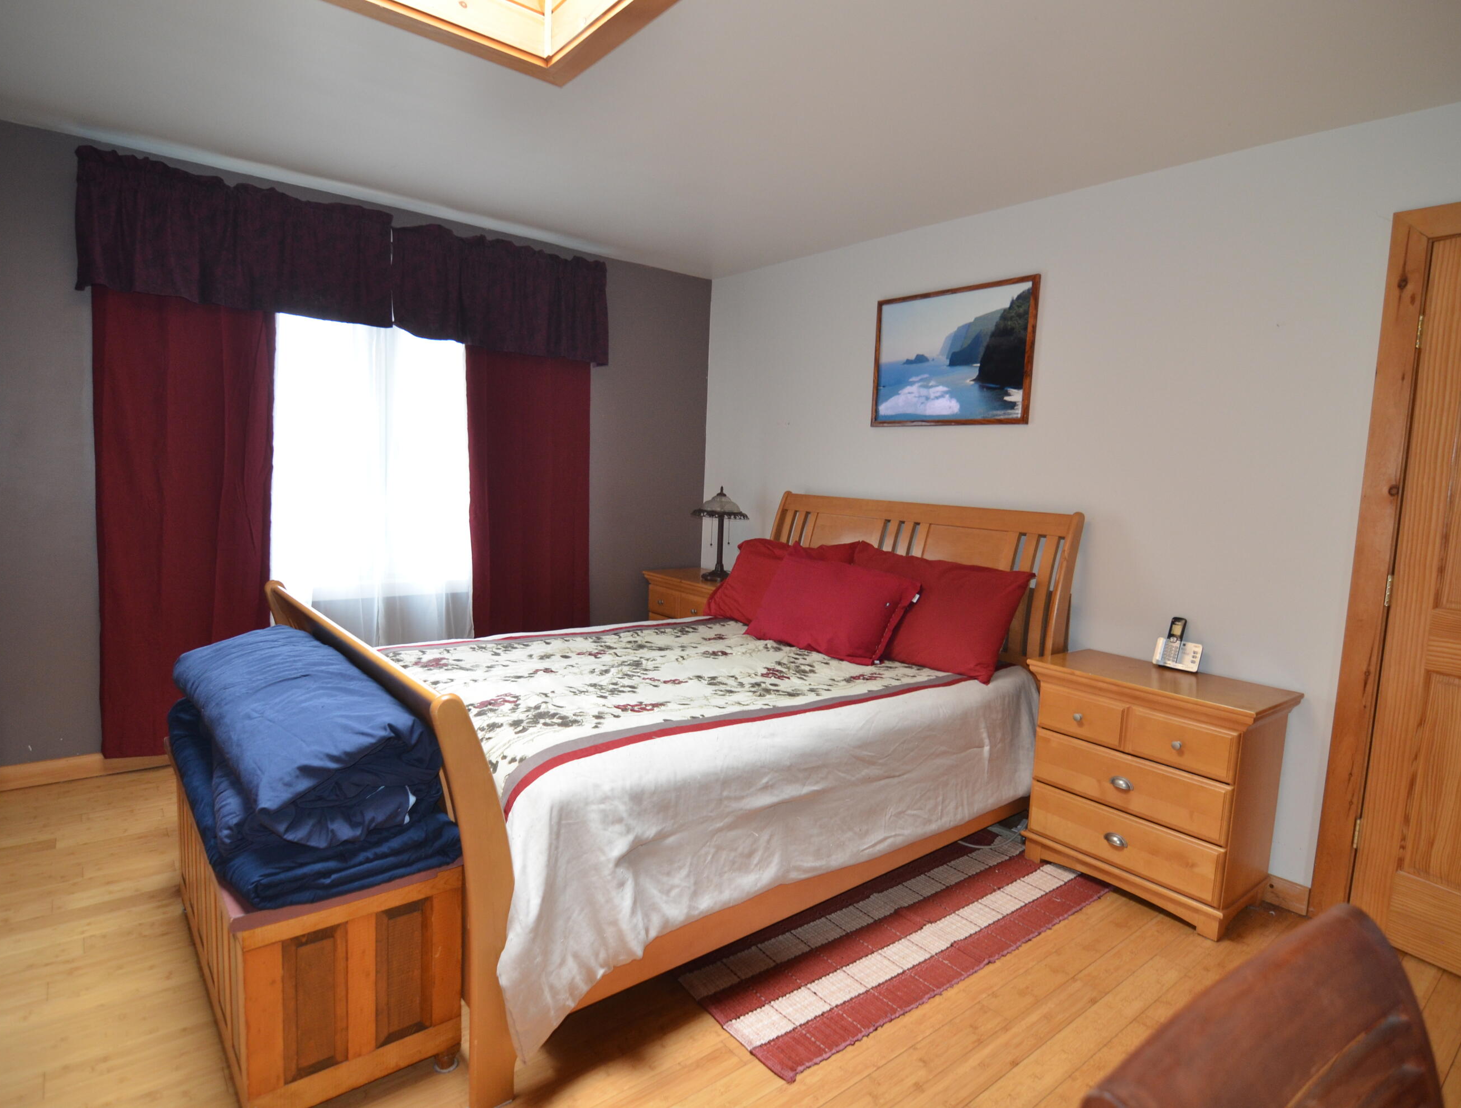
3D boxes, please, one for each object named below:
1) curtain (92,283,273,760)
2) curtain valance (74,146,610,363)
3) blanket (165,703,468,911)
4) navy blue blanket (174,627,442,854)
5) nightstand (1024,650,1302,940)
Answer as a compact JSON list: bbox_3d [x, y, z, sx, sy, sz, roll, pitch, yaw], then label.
[{"bbox_3d":[-2.187,-0.244,3.009,0.590,2.120,0.100,-2,7,-36],"label":"curtain"},{"bbox_3d":[-1.531,-1.249,3.343,2.140,0.520,0.130,-2,7,-36],"label":"curtain valance"},{"bbox_3d":[-1.074,0.524,1.835,0.440,0.140,1.040,-3,8,-41],"label":"blanket"},{"bbox_3d":[-1.078,0.374,1.824,0.410,0.250,1.020,-3,8,-41],"label":"navy blue blanket"},{"bbox_3d":[1.391,0.758,2.494,0.420,0.700,0.700,-3,8,-41],"label":"nightstand"}]

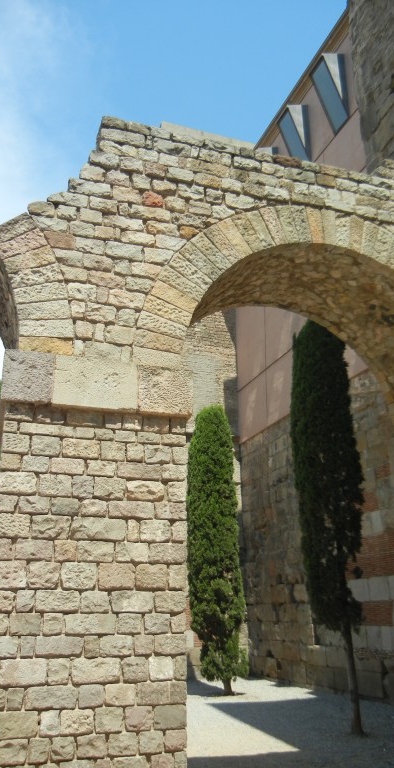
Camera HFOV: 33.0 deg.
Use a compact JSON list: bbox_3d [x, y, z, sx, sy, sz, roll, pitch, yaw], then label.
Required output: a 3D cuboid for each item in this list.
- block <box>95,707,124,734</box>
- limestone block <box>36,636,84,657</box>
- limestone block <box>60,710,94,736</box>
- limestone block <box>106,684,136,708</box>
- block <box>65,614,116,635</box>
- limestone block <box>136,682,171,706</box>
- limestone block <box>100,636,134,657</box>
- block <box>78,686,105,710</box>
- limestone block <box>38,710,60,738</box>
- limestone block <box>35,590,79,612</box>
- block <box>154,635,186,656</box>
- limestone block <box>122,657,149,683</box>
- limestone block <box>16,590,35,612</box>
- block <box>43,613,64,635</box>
[{"bbox_3d":[-0.693,2.590,5.147,0.208,0.184,0.200,6,-21,-16],"label":"block"},{"bbox_3d":[-0.986,1.864,4.731,0.334,0.135,0.200,6,-21,-17],"label":"limestone block"},{"bbox_3d":[-0.932,2.570,5.078,0.246,0.179,0.200,6,-21,-16],"label":"limestone block"},{"bbox_3d":[-0.609,2.416,5.177,0.241,0.156,0.170,5,-21,-16],"label":"limestone block"},{"bbox_3d":[-0.824,1.837,5.082,0.377,0.138,0.200,6,-21,-17],"label":"block"},{"bbox_3d":[-0.351,2.347,5.058,0.253,0.159,0.200,6,-21,-17],"label":"limestone block"},{"bbox_3d":[-0.604,1.908,4.846,0.238,0.135,0.200,6,-21,-17],"label":"limestone block"},{"bbox_3d":[-0.759,2.195,4.690,0.178,0.148,0.200,6,-21,-17],"label":"block"},{"bbox_3d":[-1.106,2.522,4.955,0.147,0.175,0.180,6,-21,-17],"label":"limestone block"},{"bbox_3d":[-1.018,1.580,4.822,0.313,0.146,0.200,6,-21,-17],"label":"limestone block"},{"bbox_3d":[-0.232,2.041,5.209,0.244,0.140,0.200,6,-21,-17],"label":"block"},{"bbox_3d":[-0.506,2.253,5.256,0.210,0.187,0.180,6,-21,-17],"label":"limestone block"},{"bbox_3d":[-1.232,1.556,4.758,0.127,0.143,0.200,6,-21,-17],"label":"limestone block"},{"bbox_3d":[-1.130,1.880,5.206,0.152,0.154,0.170,5,-21,-16],"label":"block"}]

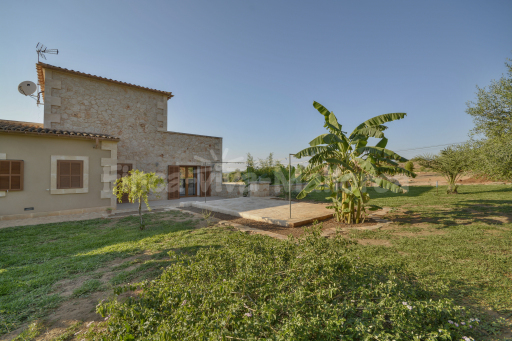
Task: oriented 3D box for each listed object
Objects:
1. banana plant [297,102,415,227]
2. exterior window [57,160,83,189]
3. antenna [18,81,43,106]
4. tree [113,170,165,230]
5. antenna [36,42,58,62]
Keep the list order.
[{"bbox_3d":[3.450,-0.290,7.400,3.900,4.250,3.600,0,-1,0],"label":"banana plant"},{"bbox_3d":[-7.600,0.180,8.750,0.830,1.160,0.050,0,-1,-41],"label":"exterior window"},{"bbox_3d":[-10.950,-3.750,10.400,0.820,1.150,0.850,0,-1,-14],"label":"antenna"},{"bbox_3d":[-3.740,0.950,6.800,1.500,1.900,1.400,0,-1,0],"label":"tree"},{"bbox_3d":[-10.600,-6.000,10.850,1.100,0.950,0.500,0,-1,-1],"label":"antenna"}]

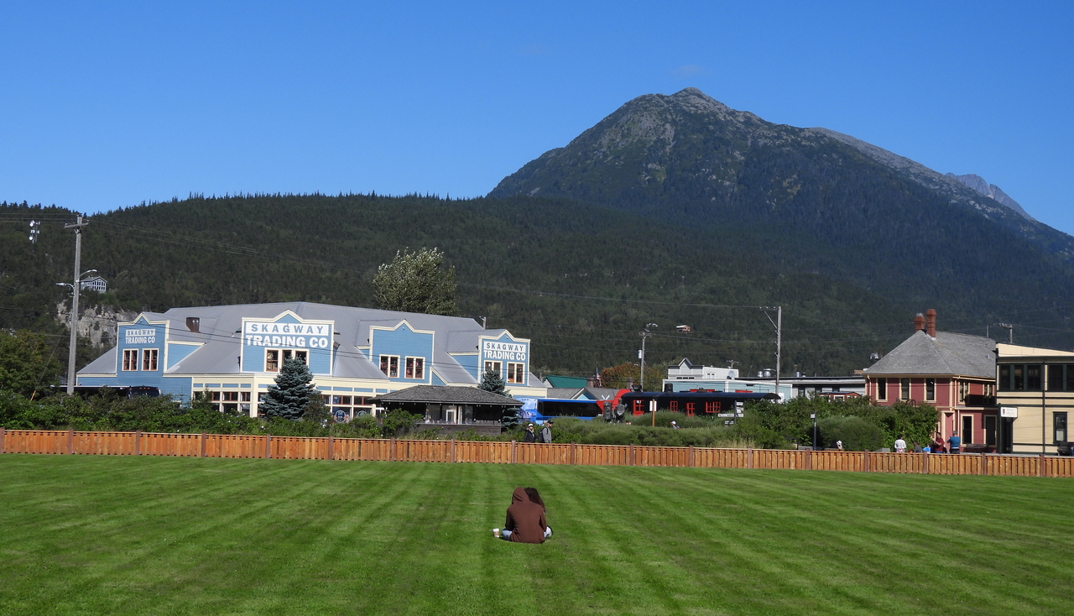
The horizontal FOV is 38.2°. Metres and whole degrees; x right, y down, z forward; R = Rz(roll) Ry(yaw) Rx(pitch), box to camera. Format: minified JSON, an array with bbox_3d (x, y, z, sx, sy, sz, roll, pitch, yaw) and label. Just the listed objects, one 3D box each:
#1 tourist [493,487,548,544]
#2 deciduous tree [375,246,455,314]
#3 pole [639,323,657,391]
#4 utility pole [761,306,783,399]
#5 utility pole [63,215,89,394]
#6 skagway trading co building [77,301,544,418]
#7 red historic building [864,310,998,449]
[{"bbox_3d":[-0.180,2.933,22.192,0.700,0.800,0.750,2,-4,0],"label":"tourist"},{"bbox_3d":[-12.185,3.325,156.151,8.700,19.000,8.700,2,-4,0],"label":"deciduous tree"},{"bbox_3d":[10.789,7.365,149.887,2.000,11.350,0.600,2,-4,0],"label":"pole"},{"bbox_3d":[18.797,5.717,126.670,2.200,11.700,0.400,-3,-6,45],"label":"utility pole"},{"bbox_3d":[-23.913,1.034,80.089,2.400,11.700,0.400,-3,-6,45],"label":"utility pole"},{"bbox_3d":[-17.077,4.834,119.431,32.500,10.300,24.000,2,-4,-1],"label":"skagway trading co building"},{"bbox_3d":[33.549,6.264,127.543,8.000,11.200,15.500,-1,-5,30],"label":"red historic building"}]

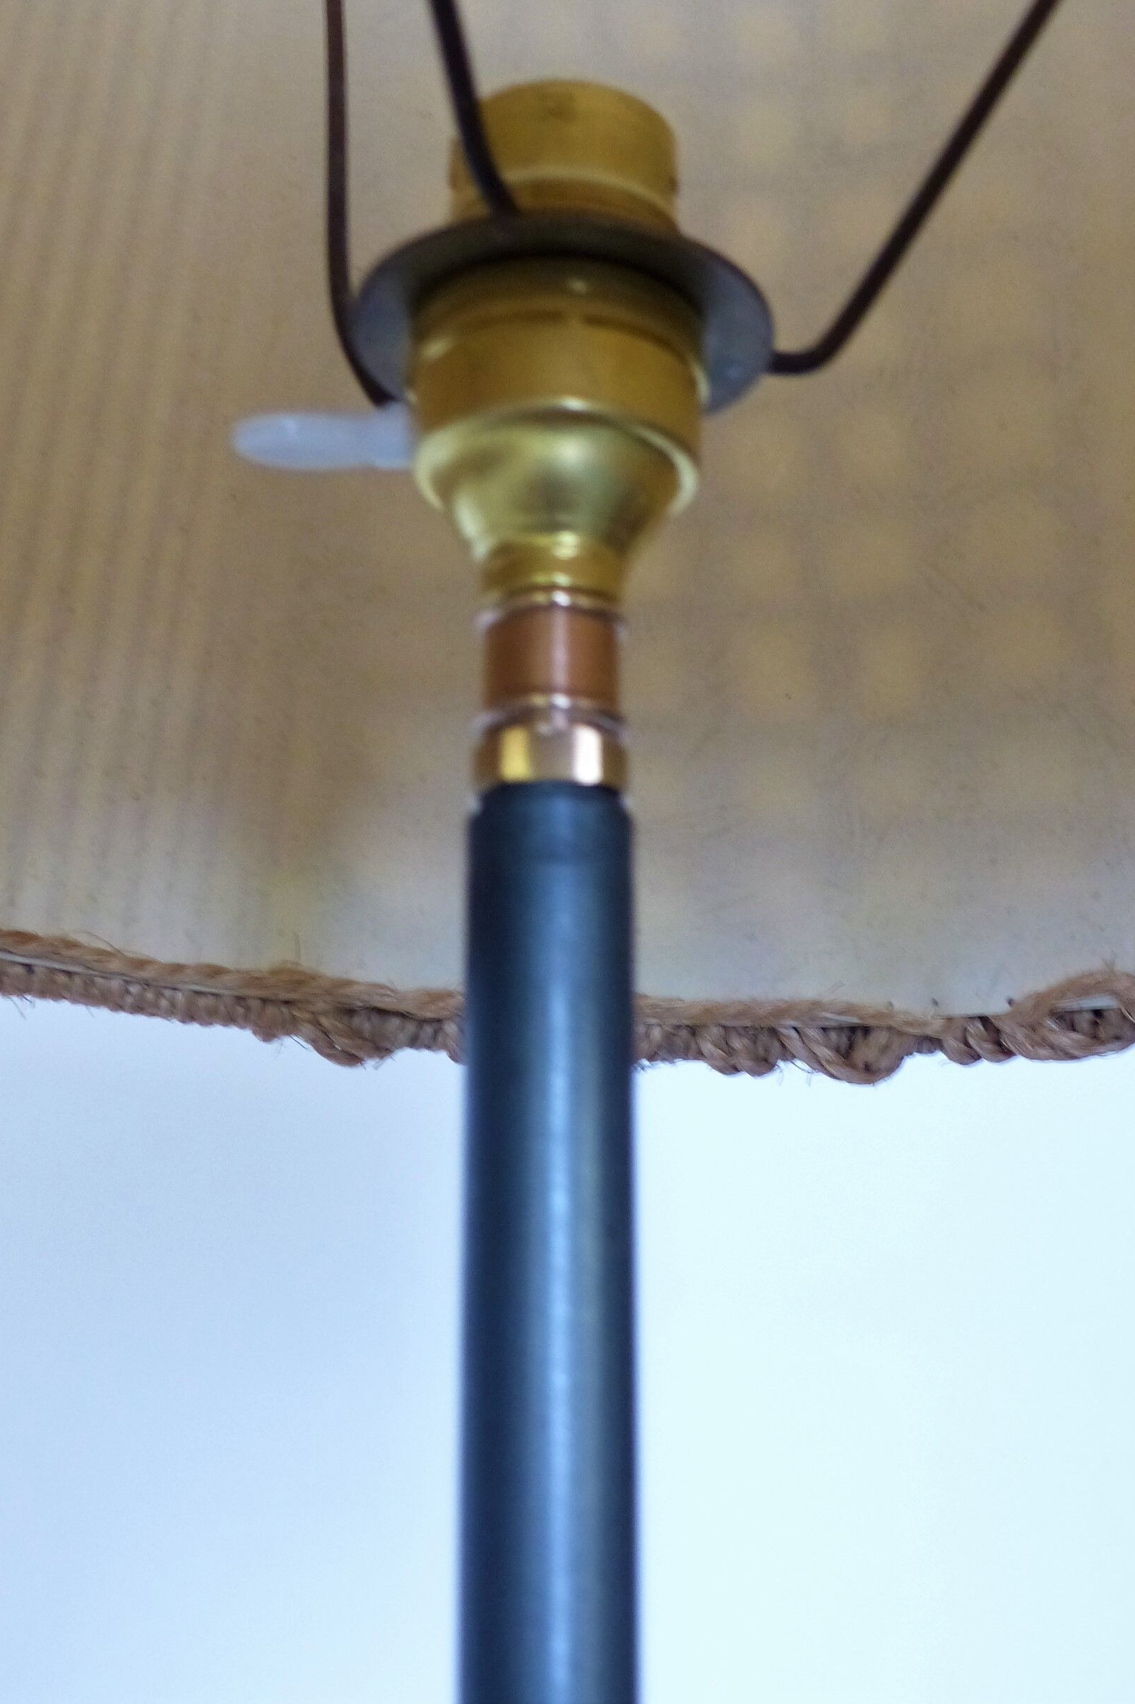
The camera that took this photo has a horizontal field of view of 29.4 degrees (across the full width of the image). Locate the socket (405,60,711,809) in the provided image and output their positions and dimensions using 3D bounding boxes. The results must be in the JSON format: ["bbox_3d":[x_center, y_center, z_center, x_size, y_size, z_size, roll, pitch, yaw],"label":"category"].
[{"bbox_3d":[-0.001,-0.045,0.249,0.034,0.082,0.034,1,-15,0],"label":"socket"}]

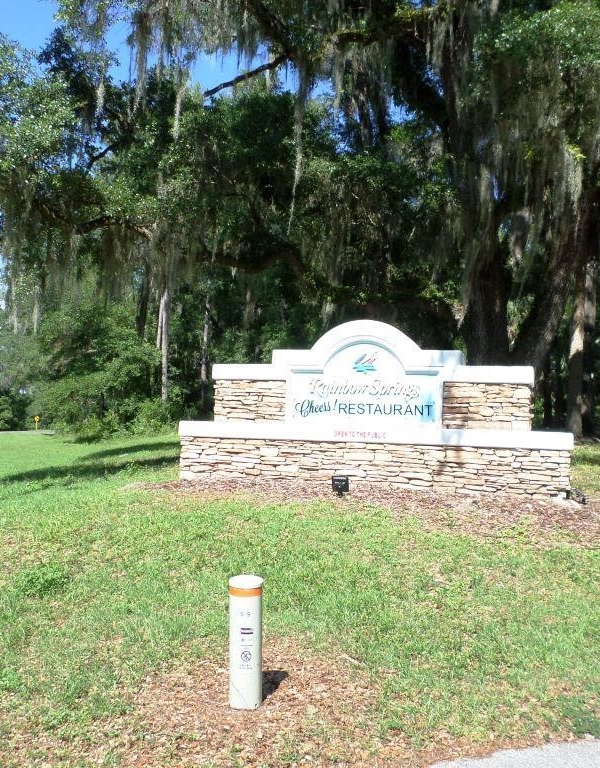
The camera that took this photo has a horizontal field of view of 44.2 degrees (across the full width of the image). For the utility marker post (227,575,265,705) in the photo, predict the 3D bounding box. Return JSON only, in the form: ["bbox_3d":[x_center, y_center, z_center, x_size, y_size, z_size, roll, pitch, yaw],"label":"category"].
[{"bbox_3d":[-0.281,1.357,3.865,0.172,0.636,0.172,2,-3,-3],"label":"utility marker post"}]

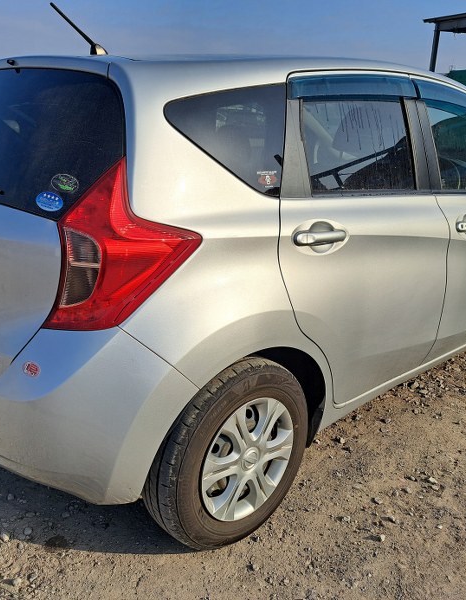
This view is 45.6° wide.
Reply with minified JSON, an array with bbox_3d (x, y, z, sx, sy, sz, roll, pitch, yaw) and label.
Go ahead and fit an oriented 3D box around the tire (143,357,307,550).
[{"bbox_3d":[-0.008,0.452,1.729,0.608,0.605,0.193,-14,22,-40],"label":"tire"}]

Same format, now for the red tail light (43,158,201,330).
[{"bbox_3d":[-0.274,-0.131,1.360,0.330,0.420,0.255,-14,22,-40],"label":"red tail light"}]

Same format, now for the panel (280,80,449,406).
[{"bbox_3d":[0.423,-0.203,1.930,0.975,1.110,0.205,-14,22,-40],"label":"panel"}]

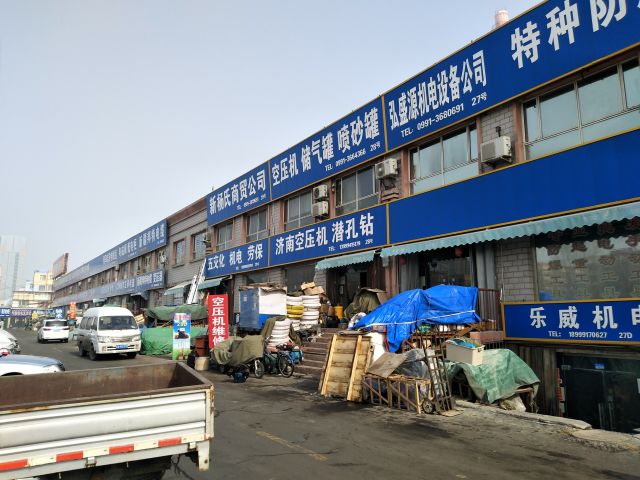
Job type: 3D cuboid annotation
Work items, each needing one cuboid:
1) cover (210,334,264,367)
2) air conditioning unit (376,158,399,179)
[{"bbox_3d":[-2.304,2.984,13.109,0.750,0.720,1.700,4,-10,-33],"label":"cover"},{"bbox_3d":[2.539,-2.660,18.375,0.330,0.572,0.805,4,-10,-33],"label":"air conditioning unit"}]

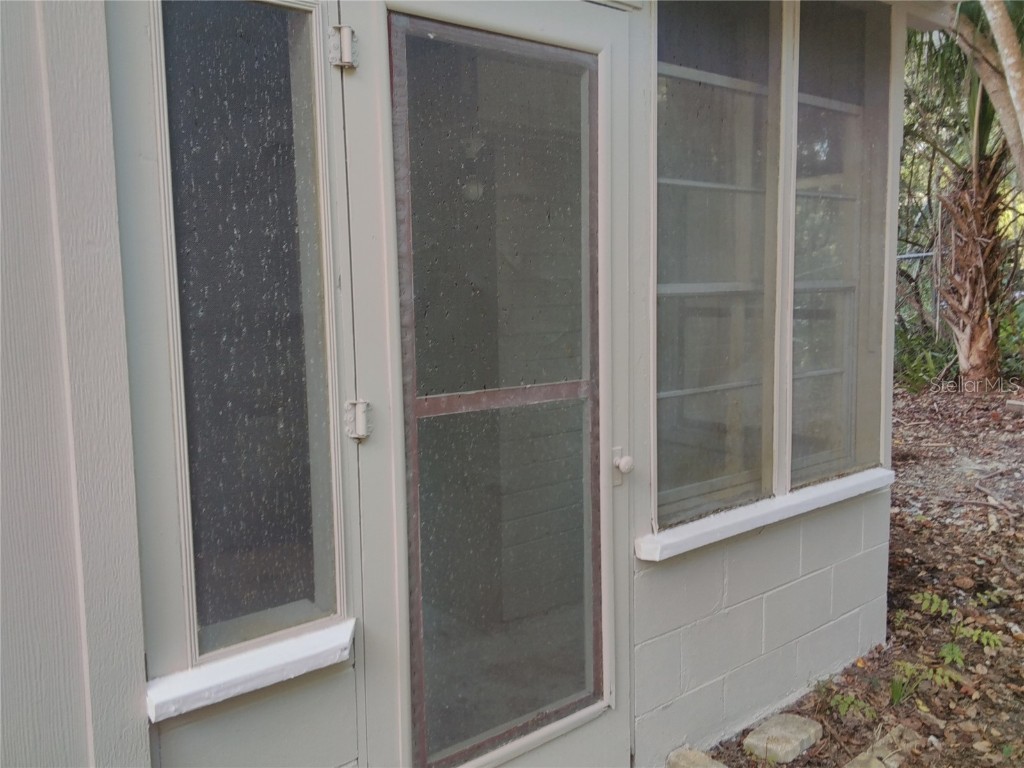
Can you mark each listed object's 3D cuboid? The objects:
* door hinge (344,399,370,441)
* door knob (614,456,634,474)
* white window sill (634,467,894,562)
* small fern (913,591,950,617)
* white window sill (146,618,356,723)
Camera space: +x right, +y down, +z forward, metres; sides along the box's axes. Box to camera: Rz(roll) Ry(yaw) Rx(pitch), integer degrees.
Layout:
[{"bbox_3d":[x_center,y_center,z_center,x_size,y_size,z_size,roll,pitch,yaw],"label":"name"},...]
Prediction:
[{"bbox_3d":[-0.300,0.072,1.640,0.056,0.079,0.022,-6,8,-39],"label":"door hinge"},{"bbox_3d":[0.286,0.204,2.116,0.040,0.041,0.050,-6,8,-39],"label":"door knob"},{"bbox_3d":[0.862,0.388,2.600,1.310,0.056,0.064,-6,8,-39],"label":"white window sill"},{"bbox_3d":[1.680,0.879,3.316,0.155,0.070,0.125,2,7,27],"label":"small fern"},{"bbox_3d":[-0.455,0.521,1.528,0.399,0.047,0.066,-6,8,-39],"label":"white window sill"}]

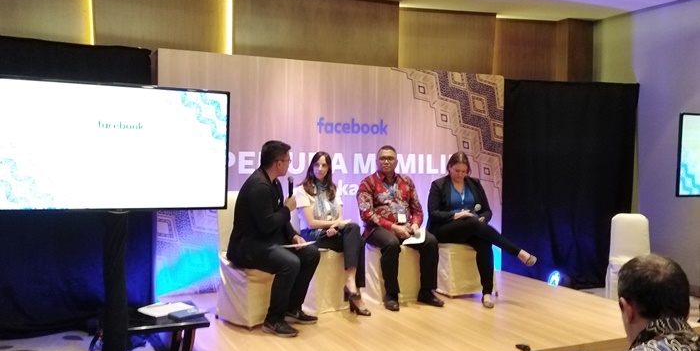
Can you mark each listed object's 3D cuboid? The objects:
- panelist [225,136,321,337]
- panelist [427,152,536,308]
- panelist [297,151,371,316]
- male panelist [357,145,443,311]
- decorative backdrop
[{"bbox_3d":[-0.553,0.394,3.839,0.800,1.310,0.540,1,1,38],"label":"panelist"},{"bbox_3d":[1.121,0.416,4.599,0.820,1.260,0.760,0,1,-10],"label":"panelist"},{"bbox_3d":[-0.140,0.425,4.199,0.520,1.240,0.740,0,1,-25],"label":"panelist"},{"bbox_3d":[0.417,0.399,4.469,0.620,1.290,0.720,0,1,-18],"label":"male panelist"},{"bbox_3d":[-0.020,-0.023,5.149,3.510,2.100,0.180,0,1,-22],"label":"decorative backdrop"}]

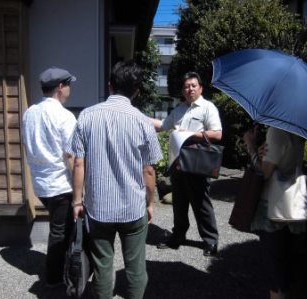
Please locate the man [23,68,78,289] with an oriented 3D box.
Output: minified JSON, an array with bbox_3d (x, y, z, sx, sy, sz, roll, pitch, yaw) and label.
[{"bbox_3d":[-0.790,0.220,2.330,0.500,1.680,0.380,4,6,37],"label":"man"}]

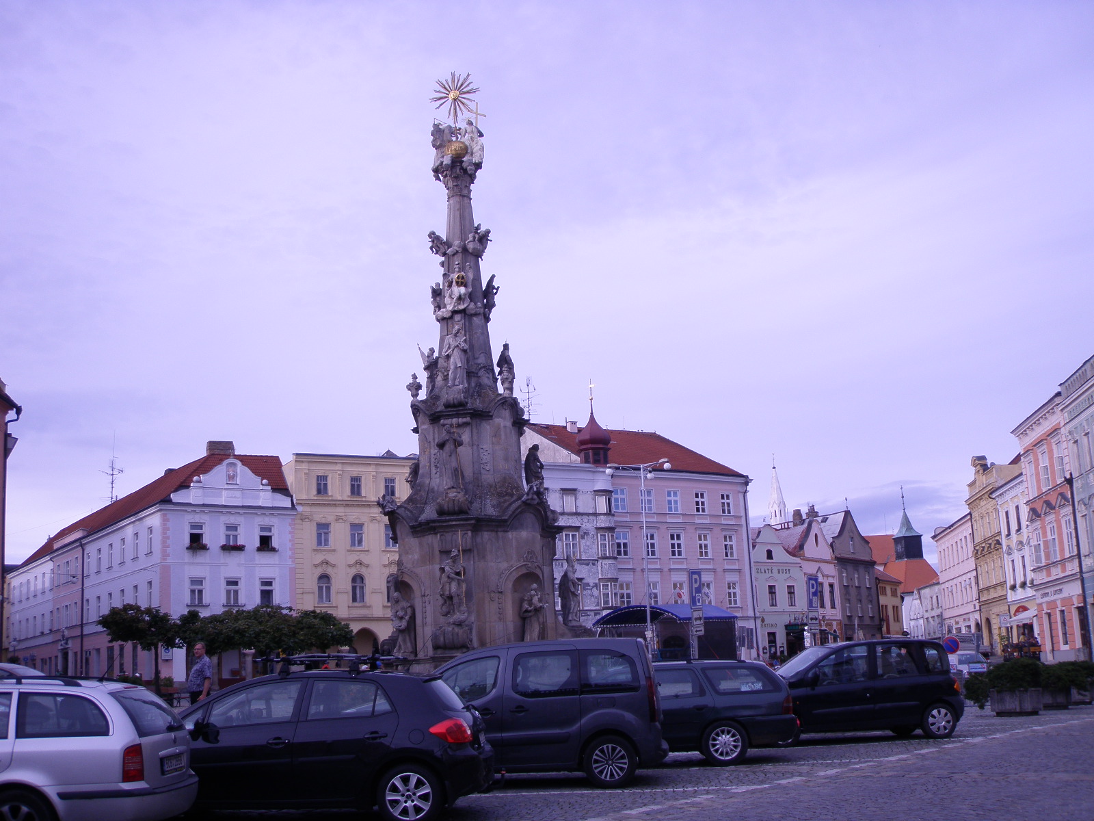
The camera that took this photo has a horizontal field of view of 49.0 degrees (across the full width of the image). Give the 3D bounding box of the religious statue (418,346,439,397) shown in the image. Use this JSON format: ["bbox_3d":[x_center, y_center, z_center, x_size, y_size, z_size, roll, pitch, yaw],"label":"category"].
[{"bbox_3d":[-3.743,-1.166,37.970,0.680,1.810,0.750,-6,-13,18],"label":"religious statue"}]

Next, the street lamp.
[{"bbox_3d":[4.332,7.038,53.703,2.900,9.970,2.600,-2,-12,0],"label":"street lamp"}]

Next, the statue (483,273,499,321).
[{"bbox_3d":[-1.789,-3.622,38.373,0.520,1.420,0.700,0,-12,-15],"label":"statue"}]

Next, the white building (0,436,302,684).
[{"bbox_3d":[-35.143,15.049,101.835,9.400,17.300,52.000,5,-15,-32],"label":"white building"}]

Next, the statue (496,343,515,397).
[{"bbox_3d":[-1.298,-1.288,37.993,0.580,1.750,0.700,-1,-12,-8],"label":"statue"}]

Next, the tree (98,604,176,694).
[{"bbox_3d":[-15.862,9.533,46.690,3.300,3.970,3.200,-2,-12,0],"label":"tree"}]

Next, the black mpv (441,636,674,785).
[{"bbox_3d":[-0.690,3.971,15.779,4.380,1.810,1.830,-3,-12,2],"label":"black mpv"}]

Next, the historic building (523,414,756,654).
[{"bbox_3d":[3.344,11.282,100.349,22.300,20.400,16.000,5,-14,-30],"label":"historic building"}]

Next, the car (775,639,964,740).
[{"bbox_3d":[5.097,4.962,21.274,3.990,1.680,1.870,-1,-12,-7],"label":"car"}]

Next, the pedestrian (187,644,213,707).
[{"bbox_3d":[-5.730,4.729,19.872,0.420,1.760,0.550,4,-13,-29],"label":"pedestrian"}]

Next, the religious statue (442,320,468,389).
[{"bbox_3d":[-2.741,-1.676,35.820,0.800,2.060,0.680,-4,-12,7],"label":"religious statue"}]

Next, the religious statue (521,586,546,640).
[{"bbox_3d":[-0.368,5.946,34.412,0.650,1.950,0.750,-13,-15,41],"label":"religious statue"}]

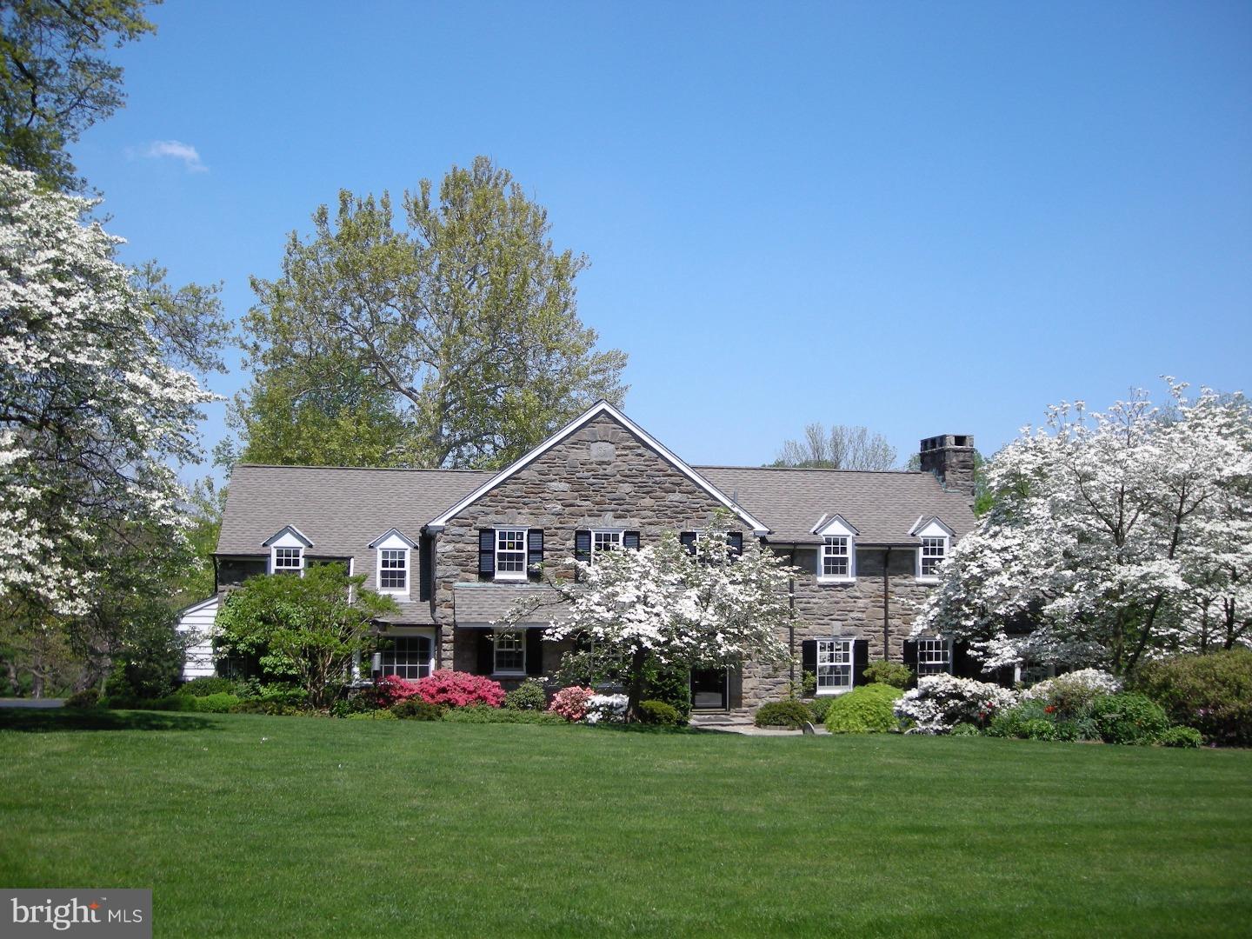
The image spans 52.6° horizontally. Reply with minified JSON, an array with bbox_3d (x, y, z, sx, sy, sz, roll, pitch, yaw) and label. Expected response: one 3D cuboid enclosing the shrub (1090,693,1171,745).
[{"bbox_3d":[11.243,5.556,28.200,1.800,1.130,1.550,2,-4,-12],"label":"shrub"}]

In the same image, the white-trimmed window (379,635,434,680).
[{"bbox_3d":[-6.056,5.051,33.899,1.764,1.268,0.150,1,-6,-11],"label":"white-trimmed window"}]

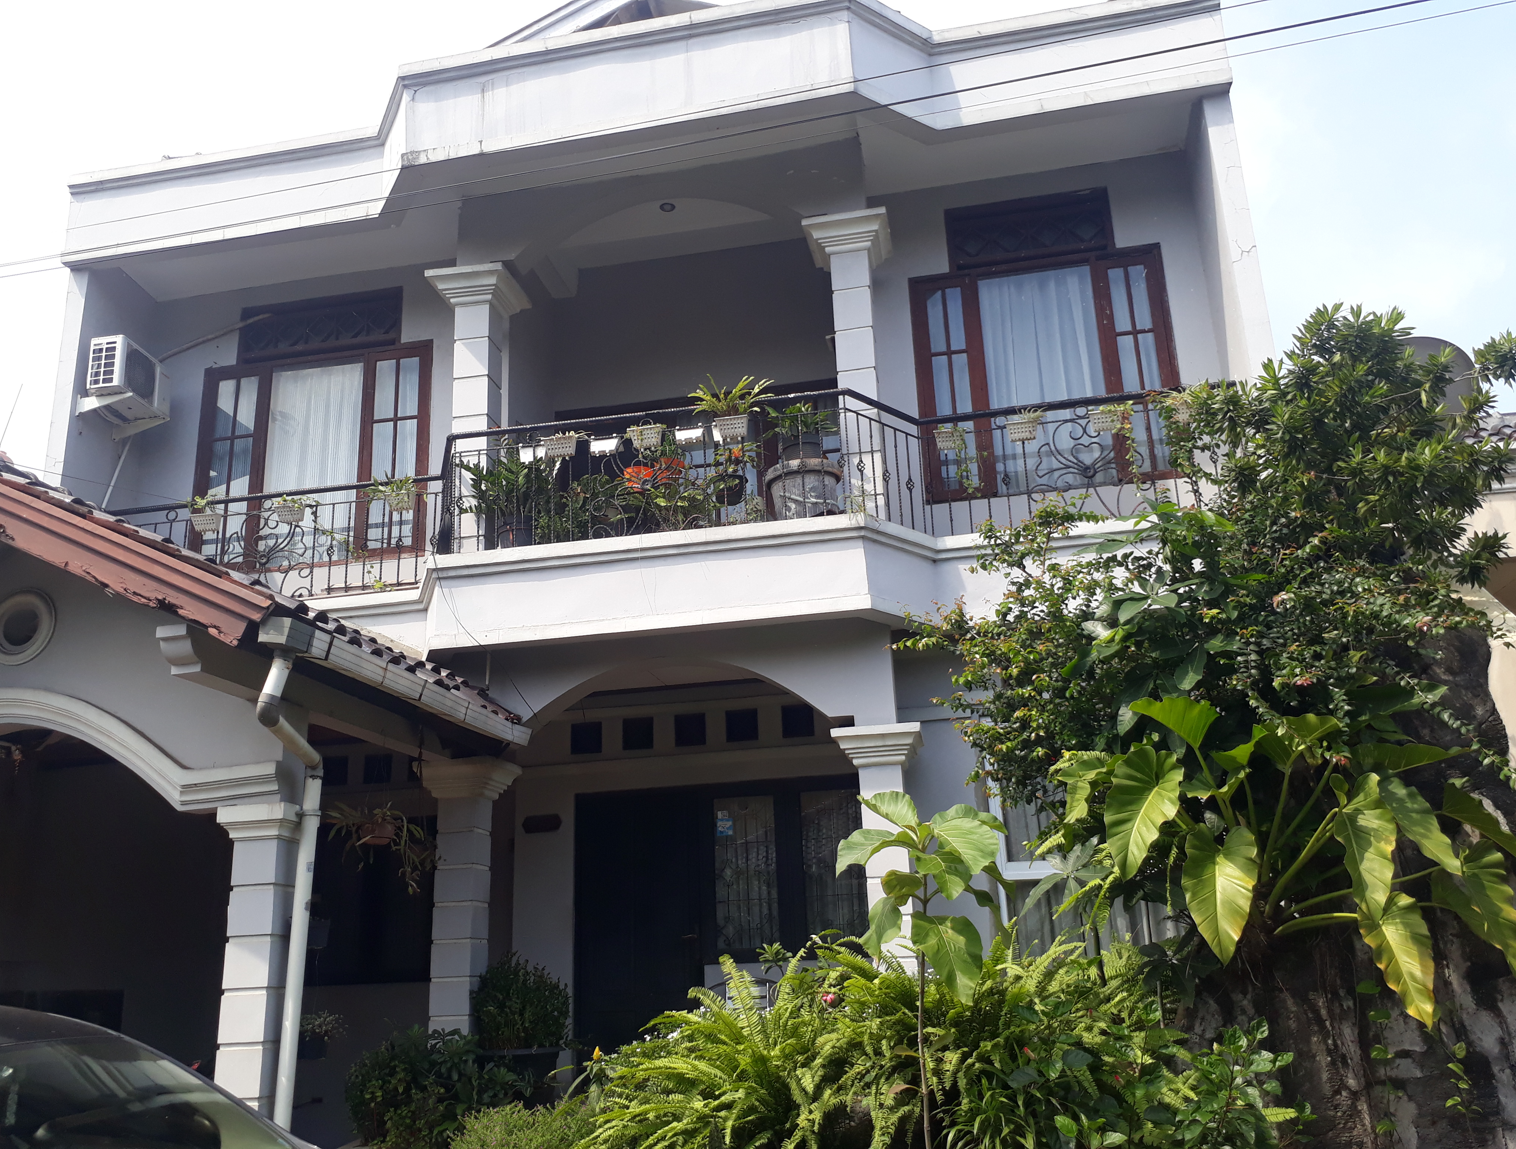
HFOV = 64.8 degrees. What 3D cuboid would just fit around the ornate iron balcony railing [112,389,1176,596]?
[{"bbox_3d":[-1.119,-0.557,8.503,8.800,0.920,0.800,-5,-16,9],"label":"ornate iron balcony railing"}]

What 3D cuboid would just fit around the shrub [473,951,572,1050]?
[{"bbox_3d":[-1.571,2.872,8.058,0.680,0.660,0.660,-5,-16,9],"label":"shrub"}]

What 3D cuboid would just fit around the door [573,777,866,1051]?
[{"bbox_3d":[-0.276,2.744,9.550,2.459,2.120,0.120,-5,-16,9],"label":"door"}]

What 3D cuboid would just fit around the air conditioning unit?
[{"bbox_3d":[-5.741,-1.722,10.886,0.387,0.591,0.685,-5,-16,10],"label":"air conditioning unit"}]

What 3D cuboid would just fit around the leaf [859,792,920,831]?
[{"bbox_3d":[0.540,0.970,4.901,0.250,0.160,0.200,-5,-16,9],"label":"leaf"}]

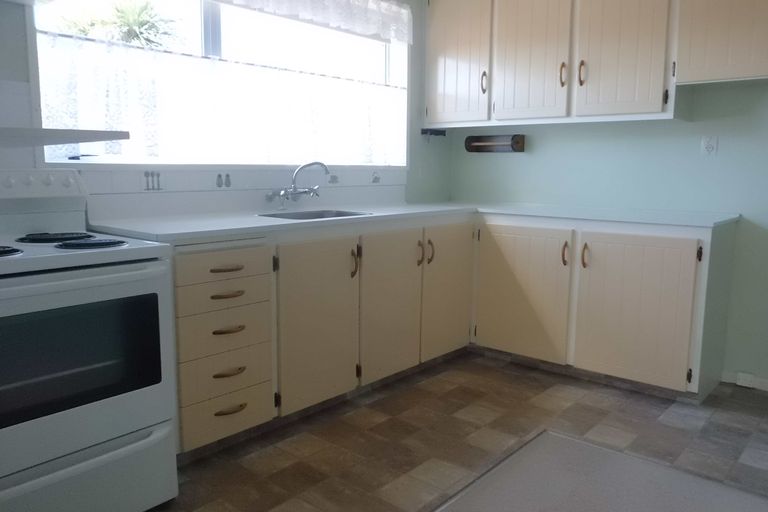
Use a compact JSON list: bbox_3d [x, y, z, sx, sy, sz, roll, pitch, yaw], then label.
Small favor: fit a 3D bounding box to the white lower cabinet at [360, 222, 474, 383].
[{"bbox_3d":[0.013,0.191,3.175,0.570,0.760,0.920,9,12,43],"label":"white lower cabinet"}]

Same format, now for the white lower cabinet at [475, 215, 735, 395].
[{"bbox_3d":[1.158,0.180,3.142,1.226,0.815,0.510,7,11,37],"label":"white lower cabinet"}]

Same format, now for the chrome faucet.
[{"bbox_3d":[-0.415,-0.374,2.861,0.300,0.230,0.260,9,12,43],"label":"chrome faucet"}]

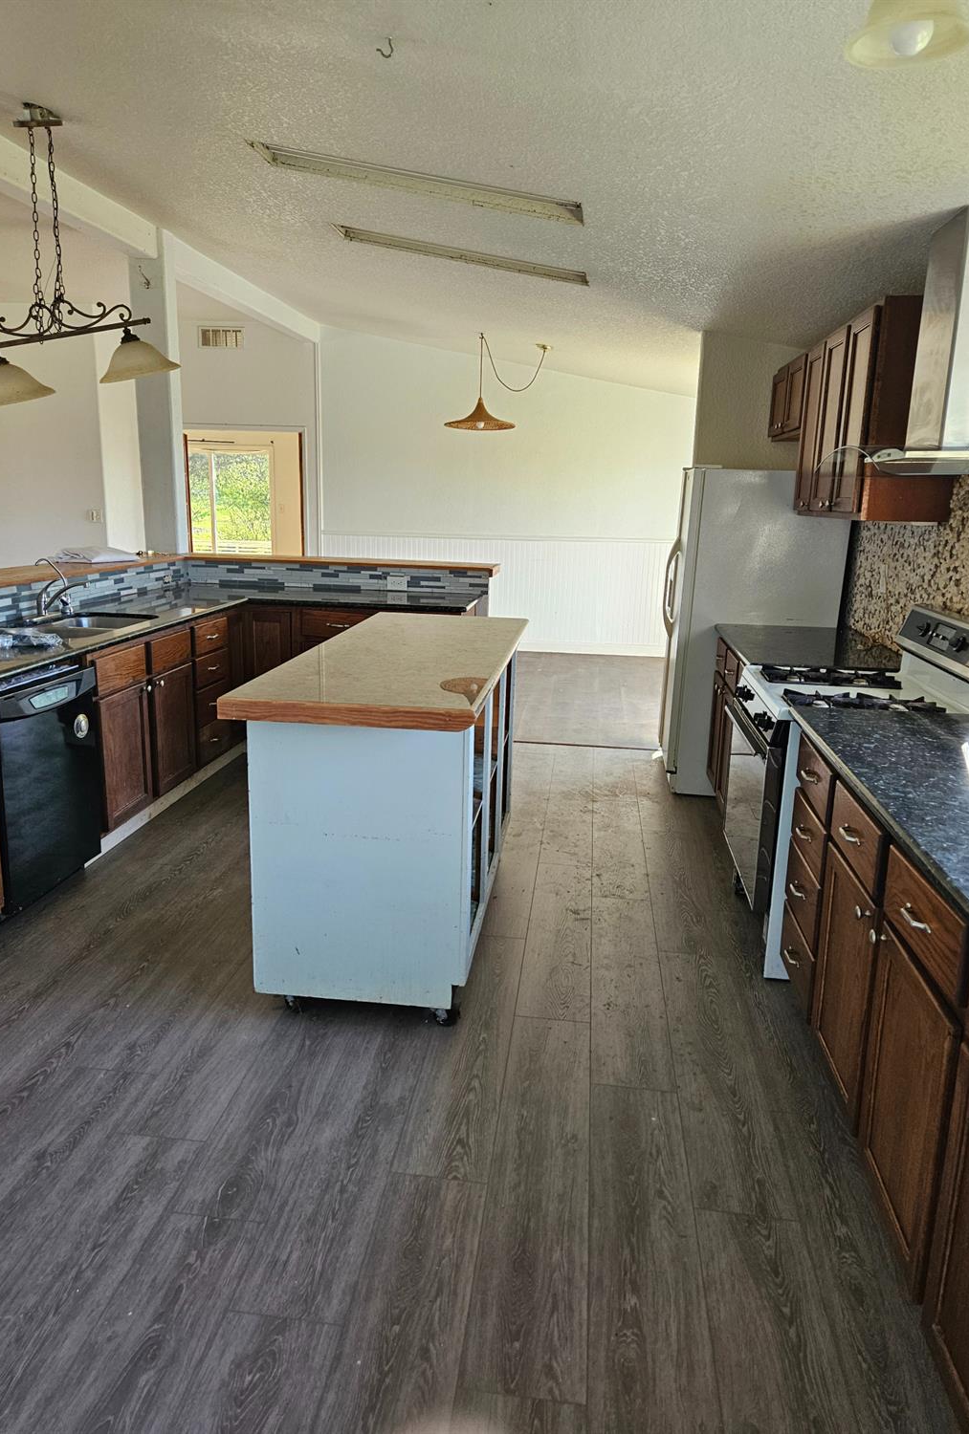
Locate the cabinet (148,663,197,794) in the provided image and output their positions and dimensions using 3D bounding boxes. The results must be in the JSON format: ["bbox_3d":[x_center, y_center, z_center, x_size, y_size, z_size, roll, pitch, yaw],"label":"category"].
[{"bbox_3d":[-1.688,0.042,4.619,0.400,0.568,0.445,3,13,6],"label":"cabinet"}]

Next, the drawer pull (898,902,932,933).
[{"bbox_3d":[0.824,0.388,1.838,0.028,0.020,0.131,3,13,6],"label":"drawer pull"}]

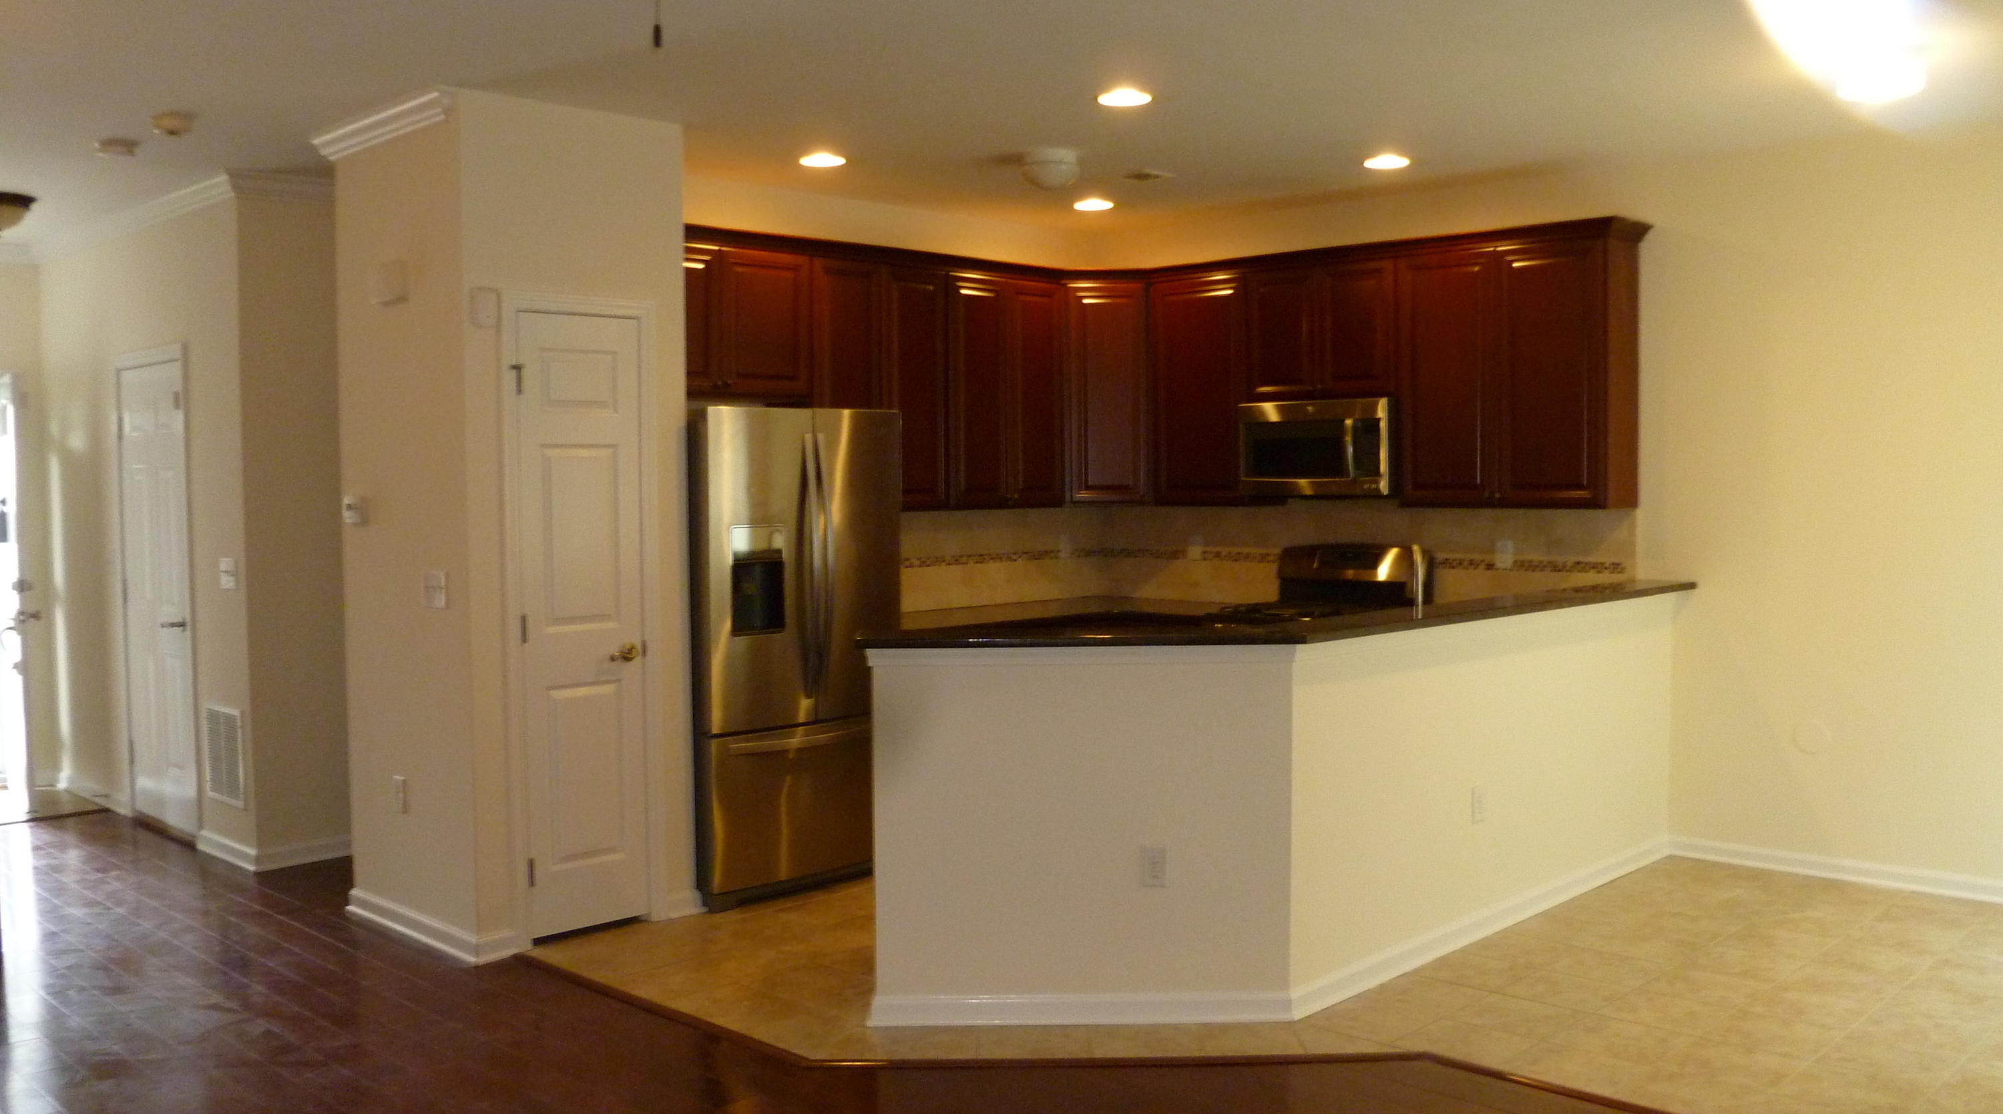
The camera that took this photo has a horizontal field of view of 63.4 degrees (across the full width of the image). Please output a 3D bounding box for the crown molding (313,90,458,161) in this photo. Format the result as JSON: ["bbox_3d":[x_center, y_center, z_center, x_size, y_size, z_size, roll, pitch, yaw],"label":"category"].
[{"bbox_3d":[-2.035,-1.401,5.288,0.930,0.080,0.065,2,4,44],"label":"crown molding"}]

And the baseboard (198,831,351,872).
[{"bbox_3d":[-2.998,1.178,6.705,0.620,0.085,0.412,2,4,44],"label":"baseboard"}]

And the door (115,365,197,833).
[{"bbox_3d":[-3.699,0.169,7.113,0.770,2.003,0.040,2,4,44],"label":"door"}]

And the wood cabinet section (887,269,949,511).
[{"bbox_3d":[-0.479,-0.724,7.171,0.330,1.041,0.371,2,4,44],"label":"wood cabinet section"}]

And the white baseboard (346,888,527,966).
[{"bbox_3d":[-1.942,1.228,5.495,0.963,0.085,0.170,2,4,44],"label":"white baseboard"}]

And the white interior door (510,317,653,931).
[{"bbox_3d":[-1.391,0.222,5.407,0.040,2.038,0.448,2,4,44],"label":"white interior door"}]

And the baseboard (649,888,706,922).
[{"bbox_3d":[-1.131,1.210,5.689,0.023,0.087,0.205,2,4,44],"label":"baseboard"}]

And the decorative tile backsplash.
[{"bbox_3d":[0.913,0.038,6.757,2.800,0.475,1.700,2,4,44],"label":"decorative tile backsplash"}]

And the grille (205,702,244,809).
[{"bbox_3d":[-3.137,0.799,6.544,0.385,0.380,0.020,2,4,44],"label":"grille"}]

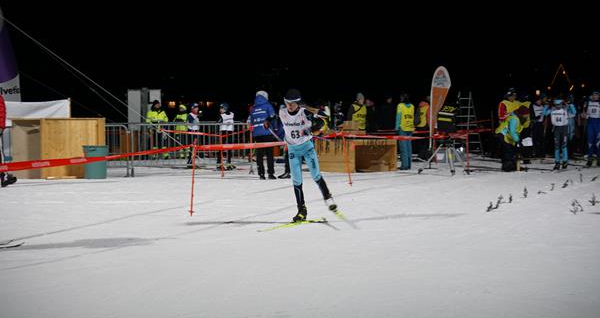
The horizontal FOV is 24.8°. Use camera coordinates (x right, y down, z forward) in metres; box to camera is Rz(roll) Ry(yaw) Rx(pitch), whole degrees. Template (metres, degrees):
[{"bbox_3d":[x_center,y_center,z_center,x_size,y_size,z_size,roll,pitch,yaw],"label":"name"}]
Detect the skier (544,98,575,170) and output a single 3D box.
[{"bbox_3d":[6.178,-0.612,32.596,0.620,1.740,0.420,0,2,9],"label":"skier"}]

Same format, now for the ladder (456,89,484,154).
[{"bbox_3d":[5.450,-1.113,43.686,0.500,2.100,1.050,1,2,27],"label":"ladder"}]

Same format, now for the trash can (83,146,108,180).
[{"bbox_3d":[-4.177,0.059,27.913,0.530,0.670,0.530,0,2,0],"label":"trash can"}]

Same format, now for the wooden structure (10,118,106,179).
[{"bbox_3d":[-5.037,-0.244,28.505,1.900,1.240,1.000,0,2,-3],"label":"wooden structure"}]

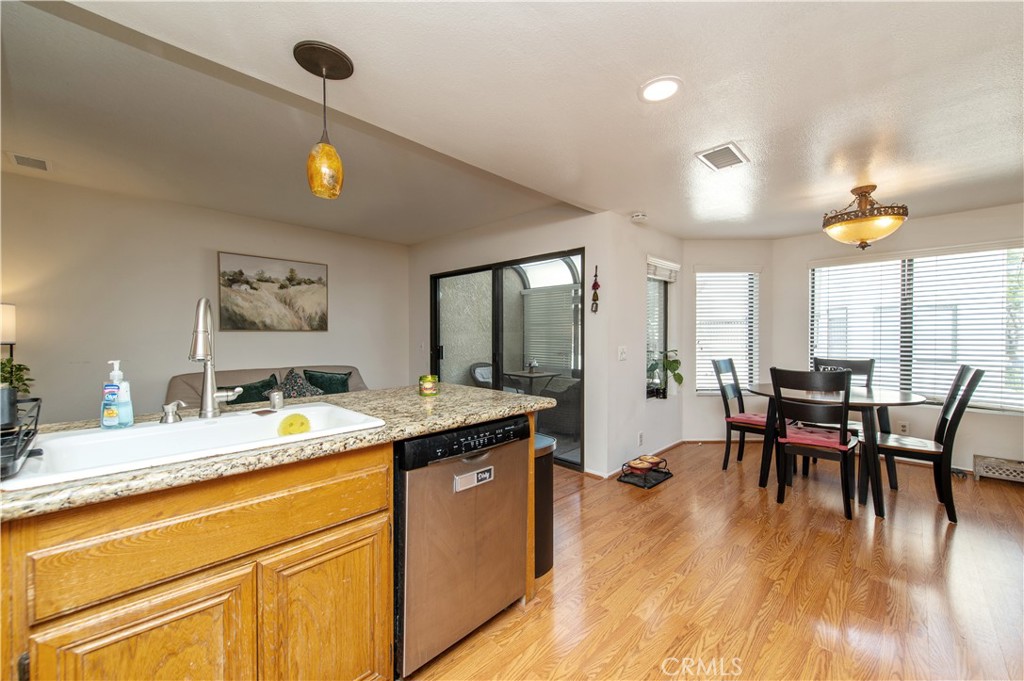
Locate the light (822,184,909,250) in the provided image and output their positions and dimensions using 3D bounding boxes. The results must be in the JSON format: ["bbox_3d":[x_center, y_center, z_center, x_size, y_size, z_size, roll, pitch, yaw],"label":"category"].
[{"bbox_3d":[2.552,-0.877,2.873,0.465,0.445,0.465,0,1,45],"label":"light"}]

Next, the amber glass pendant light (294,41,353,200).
[{"bbox_3d":[-0.722,-0.815,1.524,0.200,0.535,0.200,0,1,45],"label":"amber glass pendant light"}]

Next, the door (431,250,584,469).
[{"bbox_3d":[-0.187,0.162,4.420,2.415,2.010,0.110,0,1,45],"label":"door"}]

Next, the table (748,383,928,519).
[{"bbox_3d":[2.563,0.800,3.238,1.150,0.757,1.220,0,1,45],"label":"table"}]

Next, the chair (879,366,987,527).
[{"bbox_3d":[2.870,0.686,2.856,0.595,0.990,0.450,0,1,38],"label":"chair"}]

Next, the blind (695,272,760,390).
[{"bbox_3d":[2.454,-0.091,4.520,0.750,1.385,0.060,0,0,0],"label":"blind"}]

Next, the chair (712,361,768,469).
[{"bbox_3d":[2.192,0.680,3.584,0.450,0.990,0.595,0,1,-42],"label":"chair"}]

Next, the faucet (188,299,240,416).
[{"bbox_3d":[-1.012,0.066,1.373,0.135,0.415,0.280,0,1,-31],"label":"faucet"}]

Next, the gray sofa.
[{"bbox_3d":[-2.226,0.737,4.082,0.900,0.860,2.080,0,1,45],"label":"gray sofa"}]

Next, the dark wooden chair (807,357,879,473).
[{"bbox_3d":[2.893,0.681,3.515,0.450,0.990,0.595,0,1,45],"label":"dark wooden chair"}]

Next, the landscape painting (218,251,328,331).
[{"bbox_3d":[-2.574,-0.505,4.394,0.040,0.815,1.080,0,1,45],"label":"landscape painting"}]

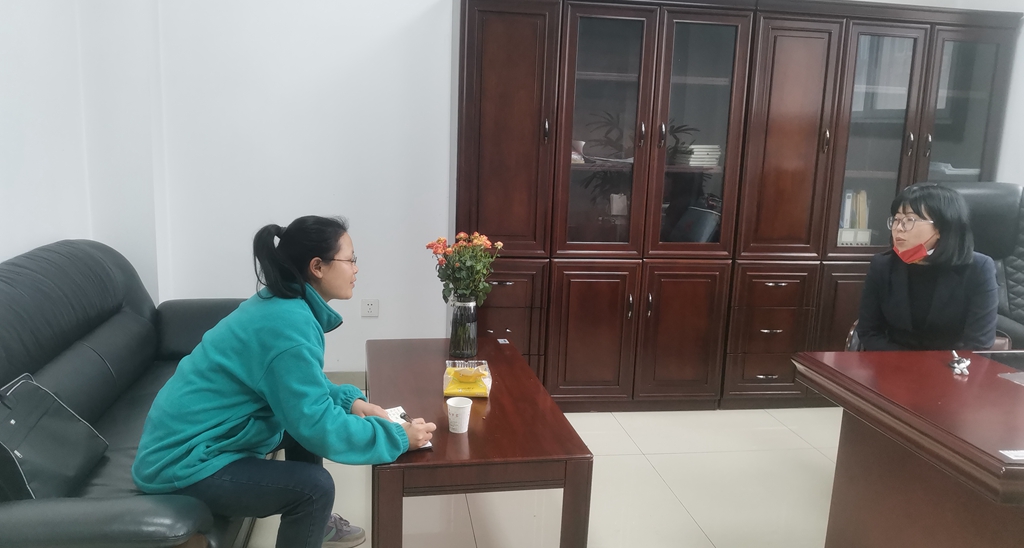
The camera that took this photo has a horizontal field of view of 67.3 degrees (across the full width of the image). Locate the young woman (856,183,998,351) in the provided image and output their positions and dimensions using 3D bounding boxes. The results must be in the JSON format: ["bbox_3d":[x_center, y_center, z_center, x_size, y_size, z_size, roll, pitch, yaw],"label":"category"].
[{"bbox_3d":[1.315,0.317,2.597,0.490,1.230,0.720,10,13,37],"label":"young woman"}]

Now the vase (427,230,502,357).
[{"bbox_3d":[-0.186,0.079,2.981,0.285,0.475,0.265,0,11,-9],"label":"vase"}]

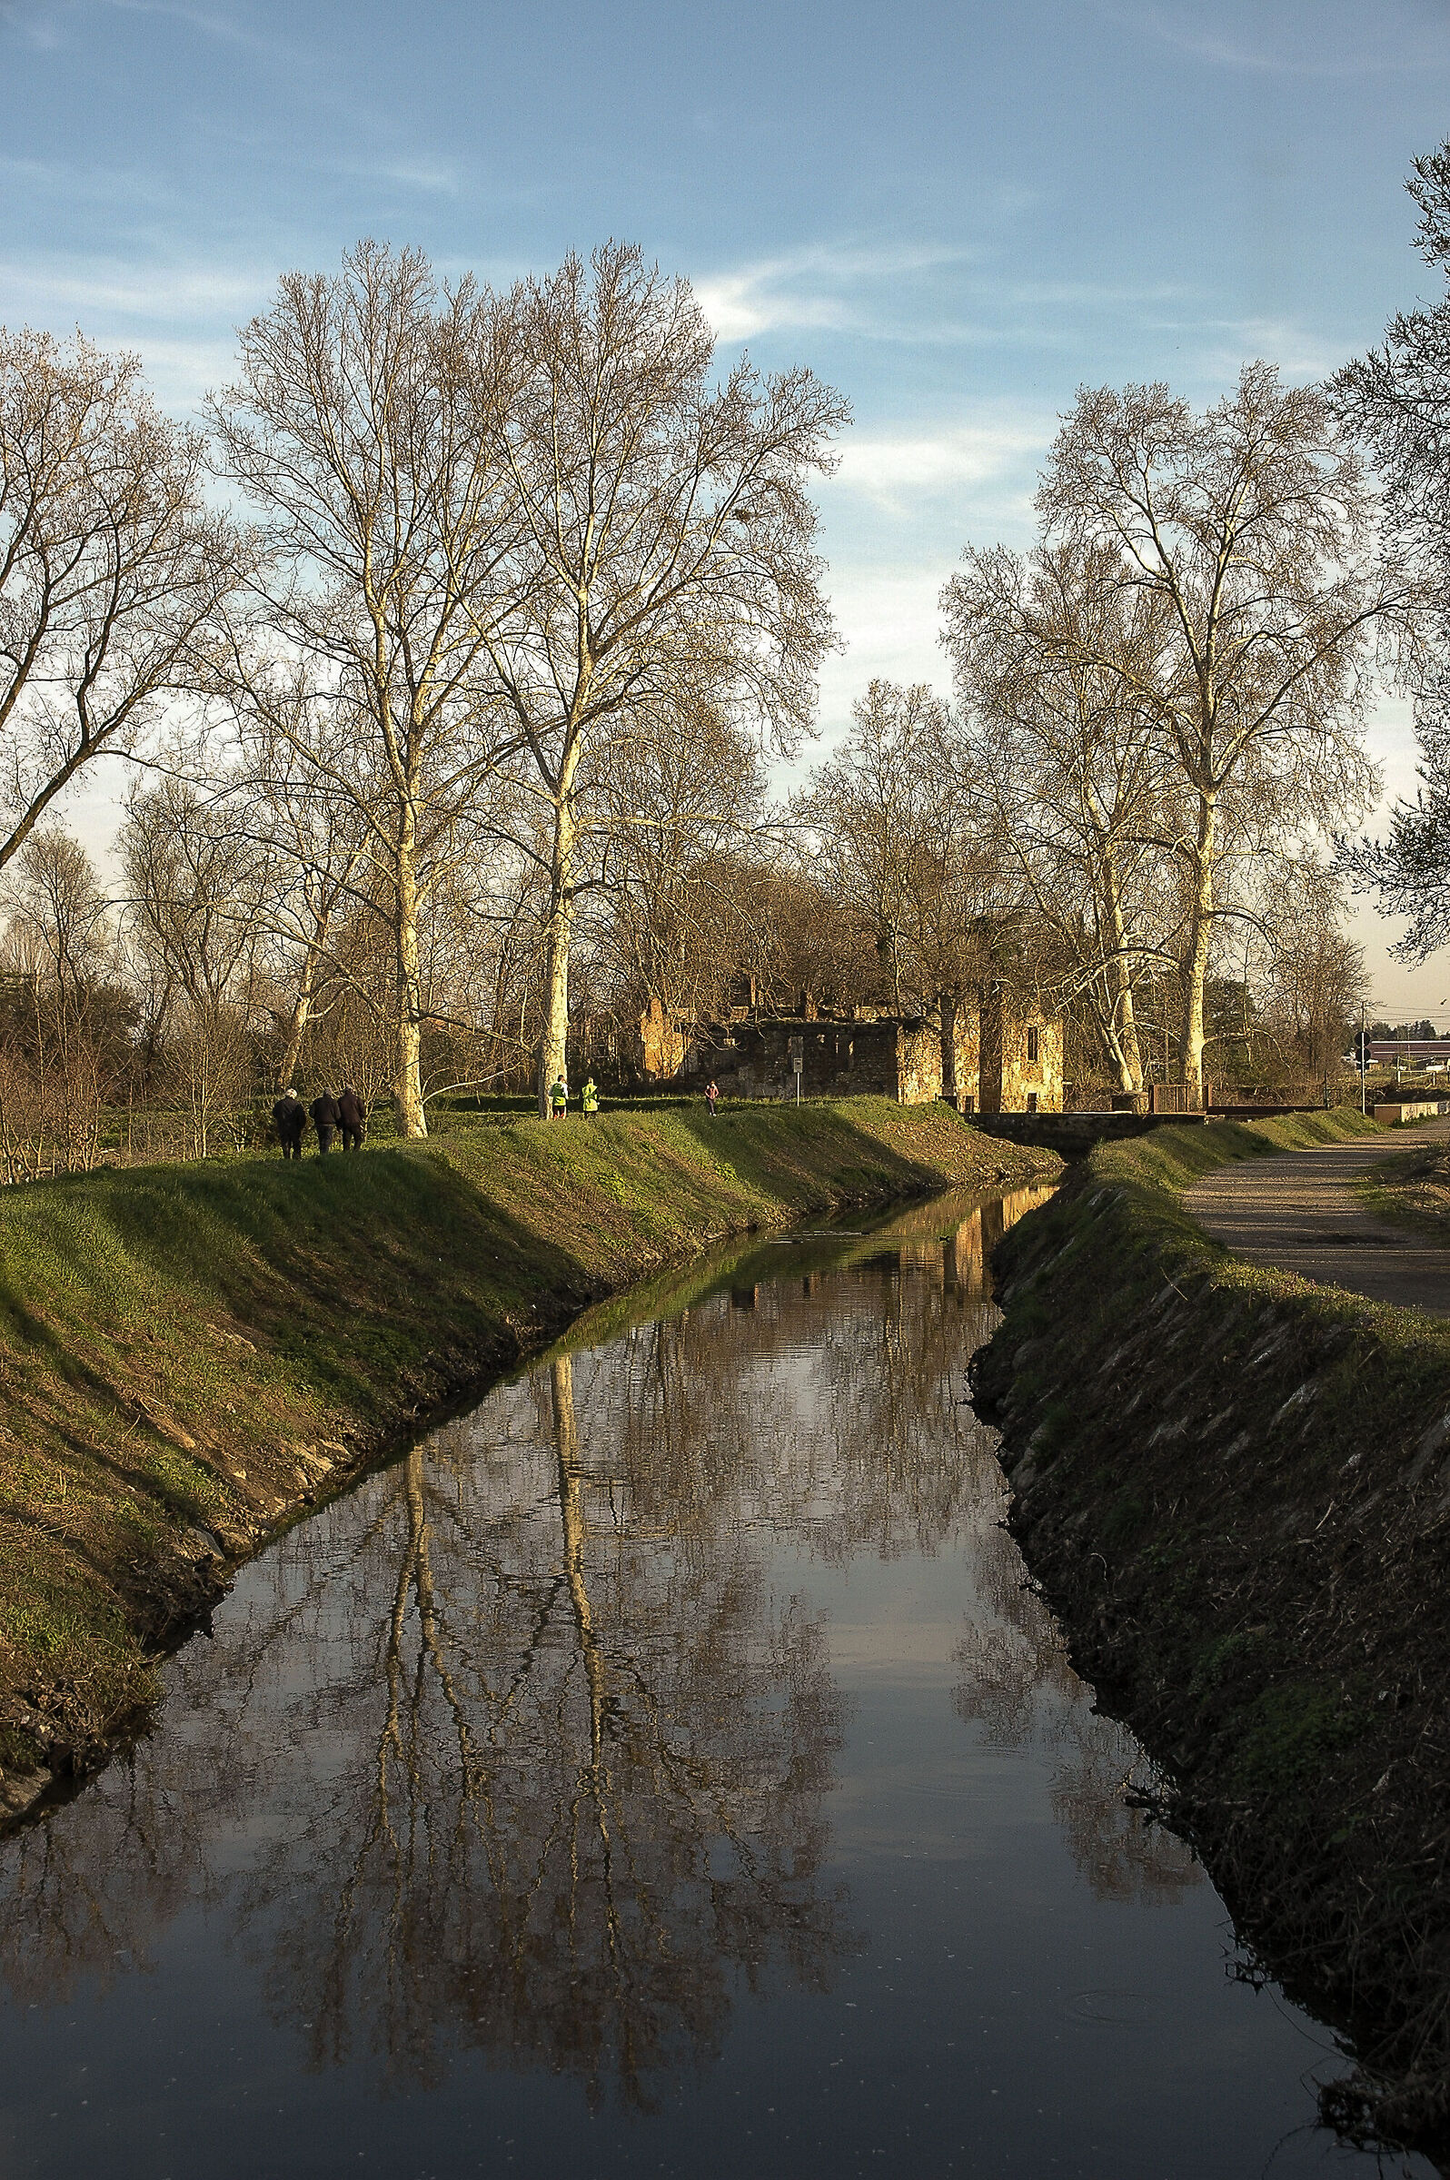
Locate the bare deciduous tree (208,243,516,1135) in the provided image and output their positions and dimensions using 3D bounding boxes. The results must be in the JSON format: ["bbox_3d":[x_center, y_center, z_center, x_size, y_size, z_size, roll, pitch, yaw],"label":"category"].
[{"bbox_3d":[-15.365,-16.955,131.000,13.087,38.032,12.694,-1,1,0],"label":"bare deciduous tree"}]

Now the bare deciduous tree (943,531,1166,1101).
[{"bbox_3d":[17.678,-14.215,163.000,12.325,29.239,11.956,-1,1,0],"label":"bare deciduous tree"}]

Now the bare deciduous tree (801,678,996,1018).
[{"bbox_3d":[12.376,-14.765,222.000,14.213,29.897,13.787,-1,1,0],"label":"bare deciduous tree"}]

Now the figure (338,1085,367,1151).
[{"bbox_3d":[-9.165,0.707,76.000,0.640,1.710,0.500,-1,1,5],"label":"figure"}]

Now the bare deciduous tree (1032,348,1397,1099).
[{"bbox_3d":[25.438,-18.732,162.000,19.045,38.806,18.474,-1,1,0],"label":"bare deciduous tree"}]

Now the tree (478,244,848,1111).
[{"bbox_3d":[-2.478,-16.225,123.000,14.732,34.962,14.290,-1,1,0],"label":"tree"}]

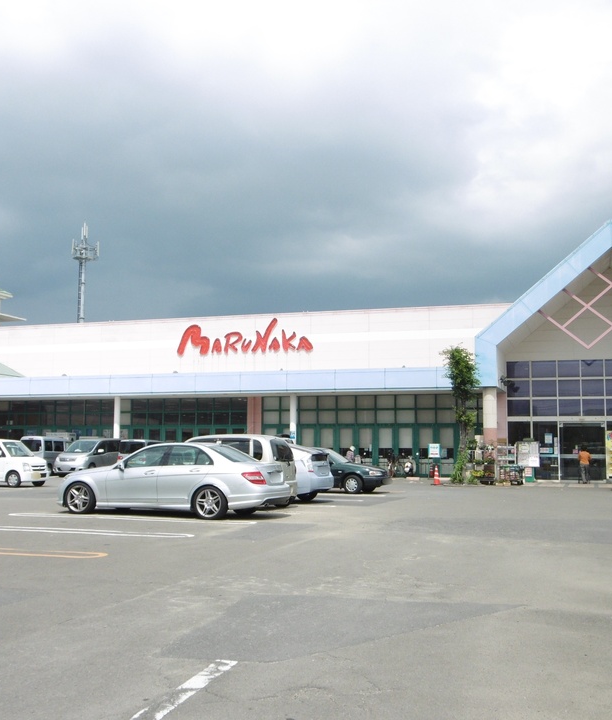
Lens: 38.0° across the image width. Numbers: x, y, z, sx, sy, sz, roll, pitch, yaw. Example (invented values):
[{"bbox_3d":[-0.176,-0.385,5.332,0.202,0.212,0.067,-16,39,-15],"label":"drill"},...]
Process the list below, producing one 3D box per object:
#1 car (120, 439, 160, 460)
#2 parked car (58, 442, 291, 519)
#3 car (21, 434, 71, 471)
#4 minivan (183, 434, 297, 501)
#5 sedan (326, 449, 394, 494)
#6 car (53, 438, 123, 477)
[{"bbox_3d":[-7.474,4.696,42.296,1.475,1.700,3.395,-2,-6,18],"label":"car"},{"bbox_3d":[-2.645,2.327,17.545,4.590,1.447,1.770,-2,-6,21],"label":"parked car"},{"bbox_3d":[-12.737,4.811,44.657,1.475,1.880,3.395,-2,-6,19],"label":"car"},{"bbox_3d":[-2.113,2.546,20.306,4.100,1.660,1.695,-2,-6,19],"label":"minivan"},{"bbox_3d":[0.459,3.406,27.560,4.300,1.390,1.690,-2,-6,20],"label":"sedan"},{"bbox_3d":[-10.429,4.781,43.472,1.695,1.820,4.680,-1,-6,16],"label":"car"}]

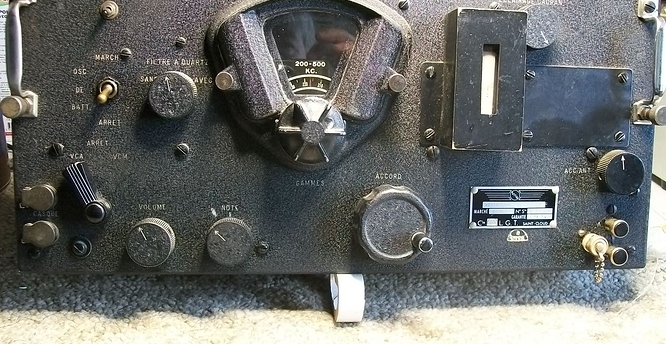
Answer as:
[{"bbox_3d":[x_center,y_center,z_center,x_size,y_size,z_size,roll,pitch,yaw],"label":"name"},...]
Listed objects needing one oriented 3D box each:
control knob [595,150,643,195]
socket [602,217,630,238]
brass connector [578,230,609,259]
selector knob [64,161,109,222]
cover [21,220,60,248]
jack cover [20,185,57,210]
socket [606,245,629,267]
[{"bbox_3d":[0.211,0.001,0.509,0.033,0.033,0.013,0,6,-5],"label":"control knob"},{"bbox_3d":[0.207,0.040,0.509,0.013,0.013,0.021,0,6,-5],"label":"socket"},{"bbox_3d":[0.200,0.056,0.531,0.013,0.015,0.020,0,6,-5],"label":"brass connector"},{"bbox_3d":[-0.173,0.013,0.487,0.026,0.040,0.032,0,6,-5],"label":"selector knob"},{"bbox_3d":[-0.210,0.045,0.500,0.022,0.018,0.010,0,6,-5],"label":"cover"},{"bbox_3d":[-0.211,0.018,0.497,0.022,0.018,0.010,0,6,-5],"label":"jack cover"},{"bbox_3d":[0.207,0.061,0.511,0.013,0.013,0.021,0,6,-5],"label":"socket"}]

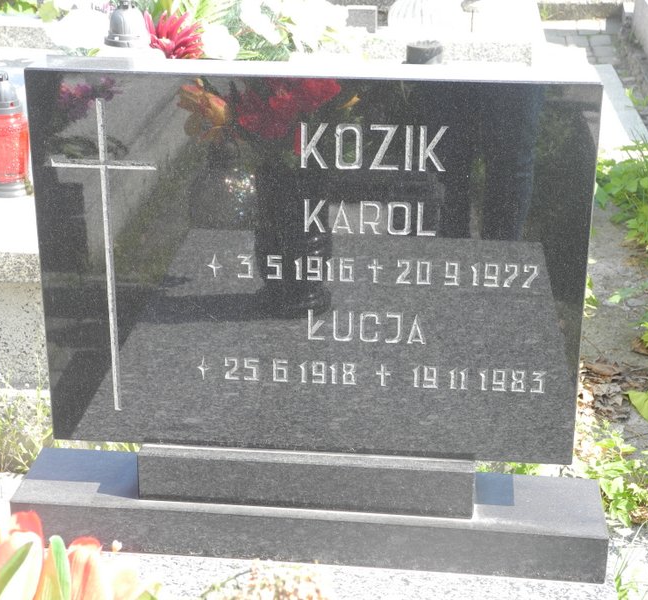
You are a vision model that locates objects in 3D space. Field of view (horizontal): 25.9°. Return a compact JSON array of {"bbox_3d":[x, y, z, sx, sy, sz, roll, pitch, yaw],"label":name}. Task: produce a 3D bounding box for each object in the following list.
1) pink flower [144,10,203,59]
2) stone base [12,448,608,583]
[{"bbox_3d":[-0.359,-0.627,3.368,0.137,0.125,0.105,2,22,5],"label":"pink flower"},{"bbox_3d":[-0.018,0.277,1.833,0.750,0.067,0.148,2,22,5],"label":"stone base"}]

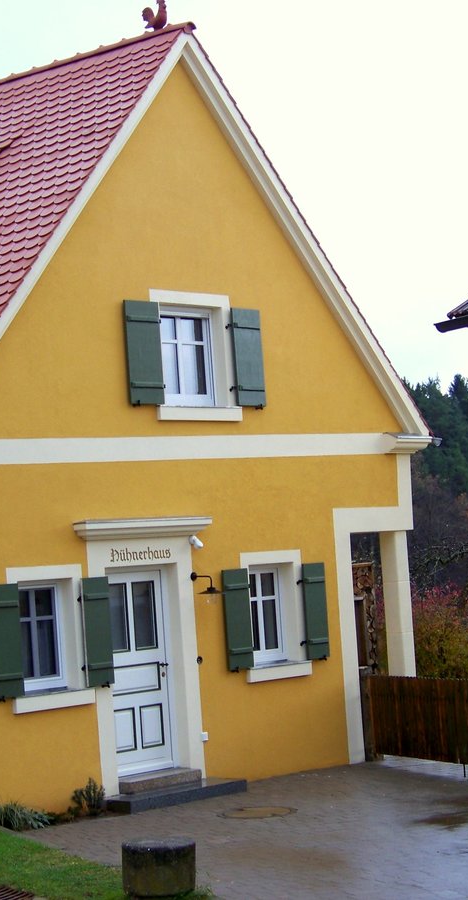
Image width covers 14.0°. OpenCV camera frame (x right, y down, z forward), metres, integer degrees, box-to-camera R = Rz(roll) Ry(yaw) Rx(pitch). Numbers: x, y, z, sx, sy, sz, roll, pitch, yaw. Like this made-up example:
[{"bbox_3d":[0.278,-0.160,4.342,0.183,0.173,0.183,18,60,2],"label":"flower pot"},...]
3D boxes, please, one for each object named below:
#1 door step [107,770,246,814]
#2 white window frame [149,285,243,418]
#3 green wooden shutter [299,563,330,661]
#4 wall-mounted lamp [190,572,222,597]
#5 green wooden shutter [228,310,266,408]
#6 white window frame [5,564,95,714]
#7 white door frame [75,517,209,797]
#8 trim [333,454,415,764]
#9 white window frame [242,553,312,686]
[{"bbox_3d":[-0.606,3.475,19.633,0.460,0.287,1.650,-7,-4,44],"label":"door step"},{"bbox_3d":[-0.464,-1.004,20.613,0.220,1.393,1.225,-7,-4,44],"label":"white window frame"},{"bbox_3d":[0.919,1.822,21.528,0.060,1.078,0.370,-7,-4,44],"label":"green wooden shutter"},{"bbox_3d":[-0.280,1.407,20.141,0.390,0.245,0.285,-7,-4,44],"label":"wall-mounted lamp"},{"bbox_3d":[0.150,-1.013,21.076,0.060,1.080,0.455,-7,-4,44],"label":"green wooden shutter"},{"bbox_3d":[-1.764,1.751,17.797,0.210,1.322,0.991,-6,-4,43],"label":"white window frame"},{"bbox_3d":[-0.855,2.036,18.716,0.218,2.545,1.453,-6,-4,43],"label":"white door frame"},{"bbox_3d":[1.562,1.752,21.500,0.252,3.360,1.453,-6,-4,43],"label":"trim"},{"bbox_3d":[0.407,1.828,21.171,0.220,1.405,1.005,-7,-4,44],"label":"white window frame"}]

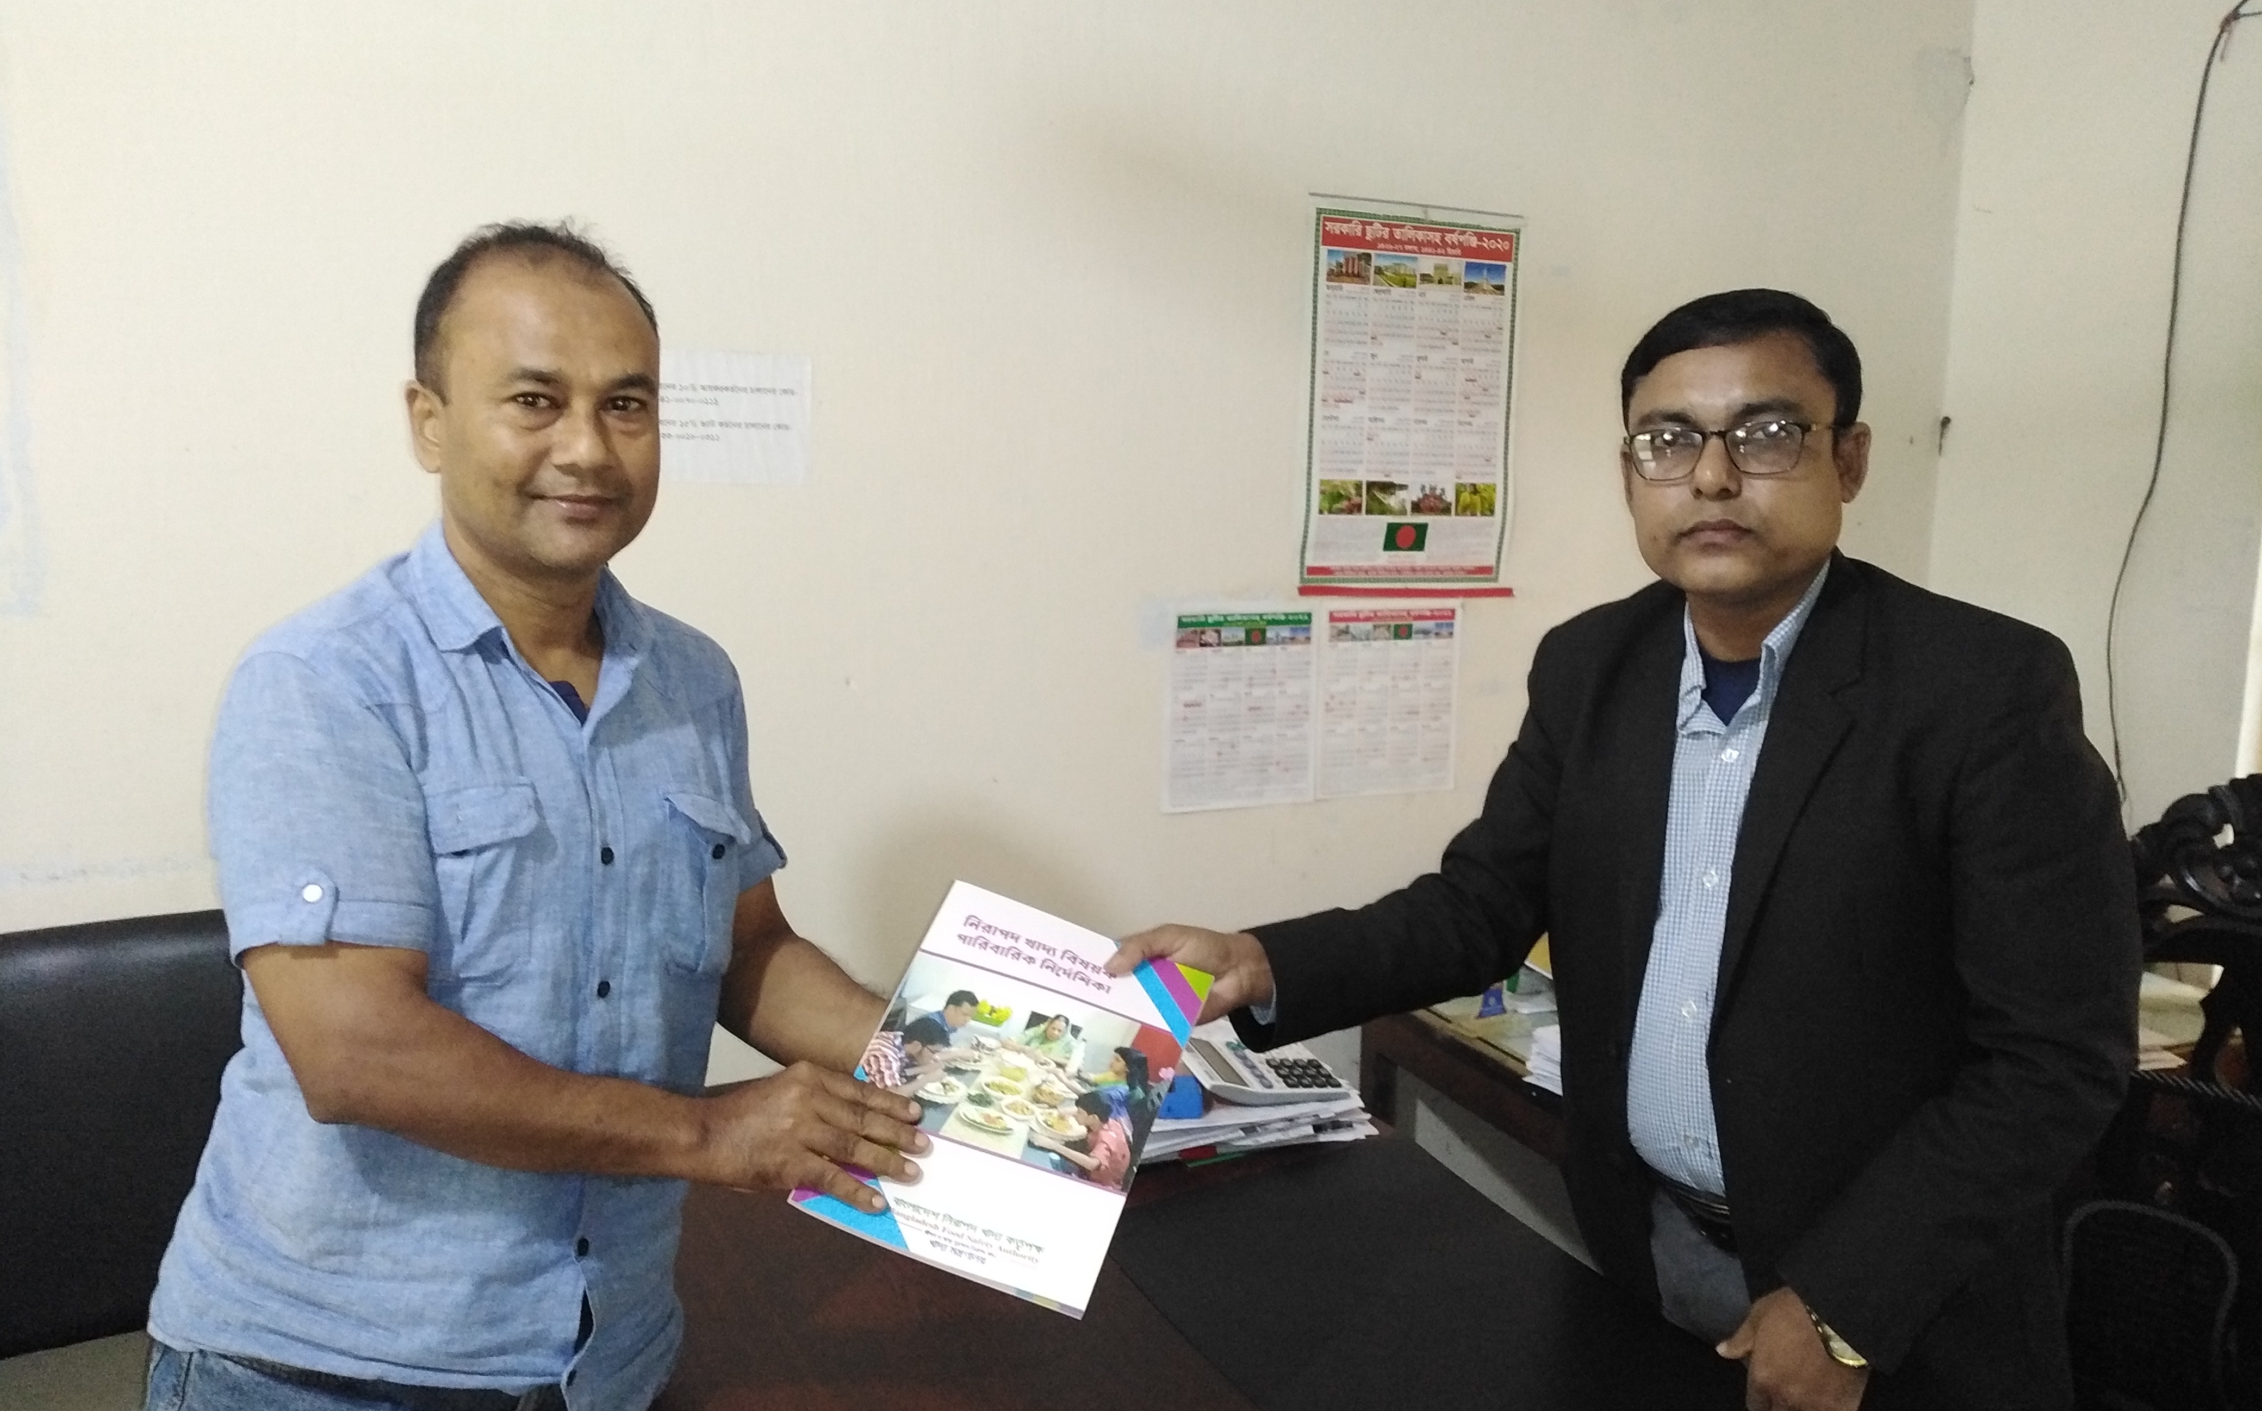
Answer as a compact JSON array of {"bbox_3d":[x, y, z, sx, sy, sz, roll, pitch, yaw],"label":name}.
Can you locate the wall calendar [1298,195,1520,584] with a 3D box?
[{"bbox_3d":[0.404,-0.423,2.380,0.367,0.539,0.015,-2,8,-25],"label":"wall calendar"}]

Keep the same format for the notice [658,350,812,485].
[{"bbox_3d":[-0.479,-0.335,1.986,0.215,0.156,0.004,-2,8,-25],"label":"notice"}]

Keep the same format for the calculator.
[{"bbox_3d":[0.147,0.422,1.967,0.170,0.027,0.133,5,12,-23],"label":"calculator"}]

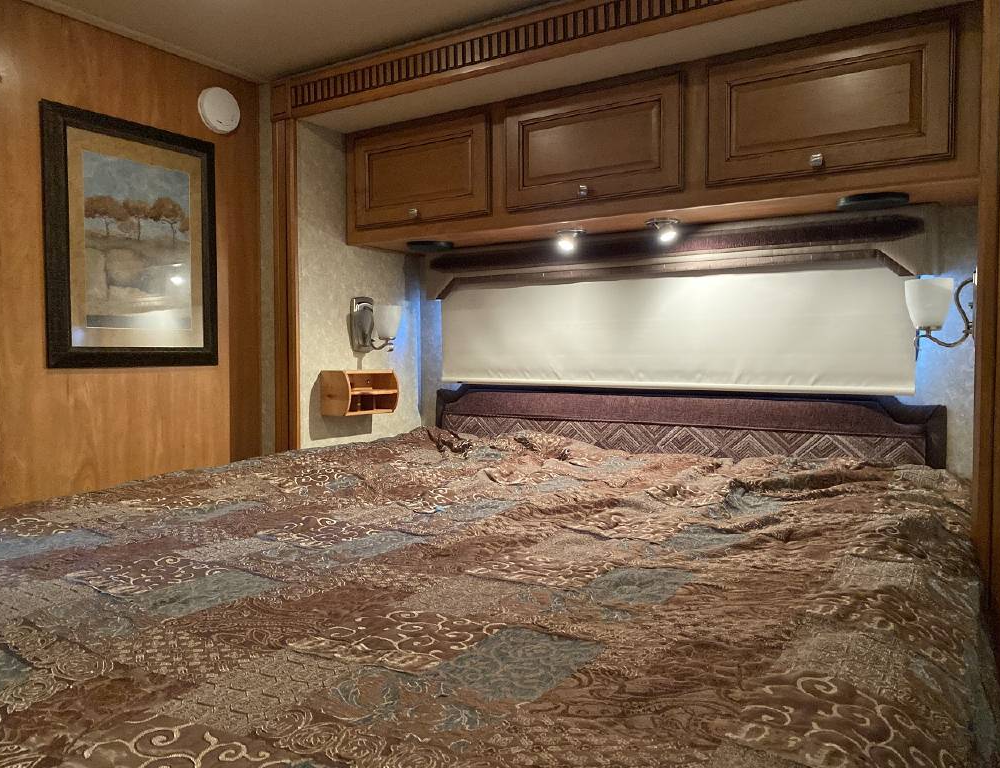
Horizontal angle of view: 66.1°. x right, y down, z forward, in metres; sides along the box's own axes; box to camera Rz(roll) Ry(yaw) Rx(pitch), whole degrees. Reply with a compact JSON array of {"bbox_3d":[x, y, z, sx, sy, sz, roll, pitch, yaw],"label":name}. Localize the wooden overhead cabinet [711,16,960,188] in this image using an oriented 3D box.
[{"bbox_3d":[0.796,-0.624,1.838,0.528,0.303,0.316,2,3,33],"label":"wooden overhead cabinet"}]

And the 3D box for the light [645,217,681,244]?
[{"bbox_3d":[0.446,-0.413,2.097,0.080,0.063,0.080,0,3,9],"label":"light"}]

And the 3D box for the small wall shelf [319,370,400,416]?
[{"bbox_3d":[-0.452,0.026,2.502,0.126,0.140,0.229,2,3,33],"label":"small wall shelf"}]

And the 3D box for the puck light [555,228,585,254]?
[{"bbox_3d":[0.204,-0.419,2.261,0.080,0.063,0.080,2,3,33],"label":"puck light"}]

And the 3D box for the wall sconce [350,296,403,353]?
[{"bbox_3d":[-0.402,-0.198,2.539,0.160,0.188,0.104,2,3,33],"label":"wall sconce"}]

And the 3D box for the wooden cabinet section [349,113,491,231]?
[{"bbox_3d":[-0.181,-0.647,2.474,0.508,0.290,0.300,1,2,31],"label":"wooden cabinet section"}]

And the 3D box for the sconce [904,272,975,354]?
[{"bbox_3d":[0.956,-0.157,1.658,0.154,0.177,0.104,2,3,33],"label":"sconce"}]

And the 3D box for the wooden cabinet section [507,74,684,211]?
[{"bbox_3d":[0.309,-0.641,2.179,0.514,0.290,0.300,1,2,31],"label":"wooden cabinet section"}]

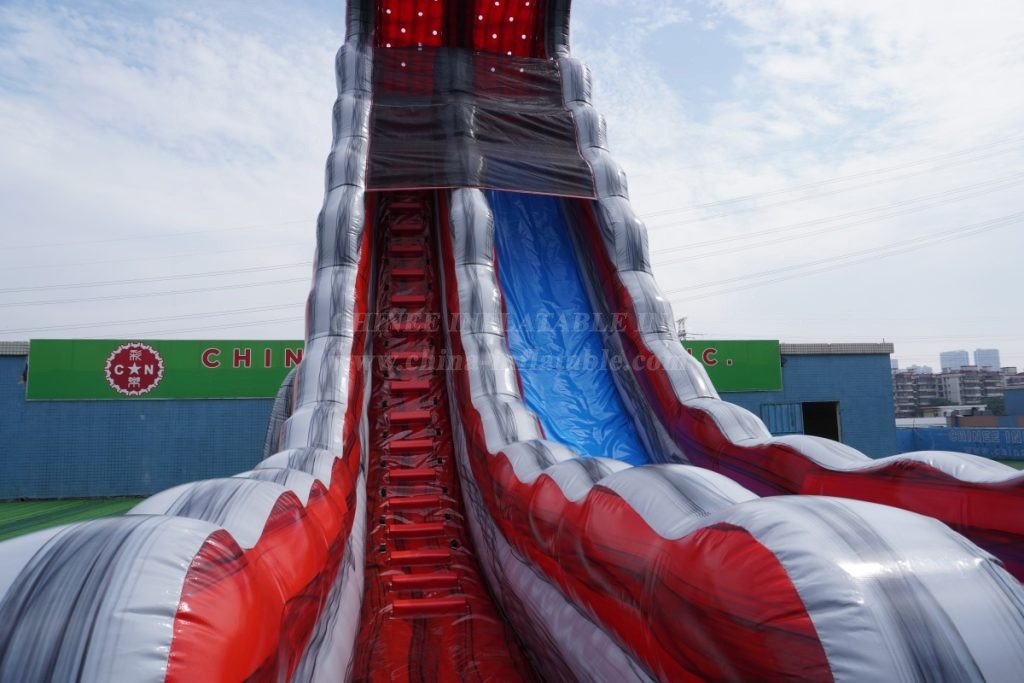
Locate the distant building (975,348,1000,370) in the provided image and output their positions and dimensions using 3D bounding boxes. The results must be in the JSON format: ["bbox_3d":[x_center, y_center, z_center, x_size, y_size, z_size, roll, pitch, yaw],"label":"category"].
[{"bbox_3d":[626.980,60.330,893.990,25.000,98.460,20.000,-4,-8,25],"label":"distant building"}]

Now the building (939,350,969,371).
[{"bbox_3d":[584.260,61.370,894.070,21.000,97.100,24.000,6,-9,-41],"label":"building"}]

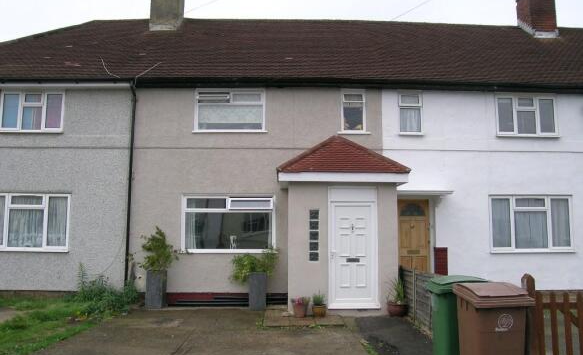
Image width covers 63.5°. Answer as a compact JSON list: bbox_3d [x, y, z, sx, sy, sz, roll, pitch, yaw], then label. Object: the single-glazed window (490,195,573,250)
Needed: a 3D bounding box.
[{"bbox_3d":[5.330,1.038,10.557,1.825,1.242,0.100,0,-7,-2],"label":"single-glazed window"}]

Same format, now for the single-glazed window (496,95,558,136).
[{"bbox_3d":[5.391,-1.411,10.848,1.376,0.973,0.100,0,-7,-2],"label":"single-glazed window"}]

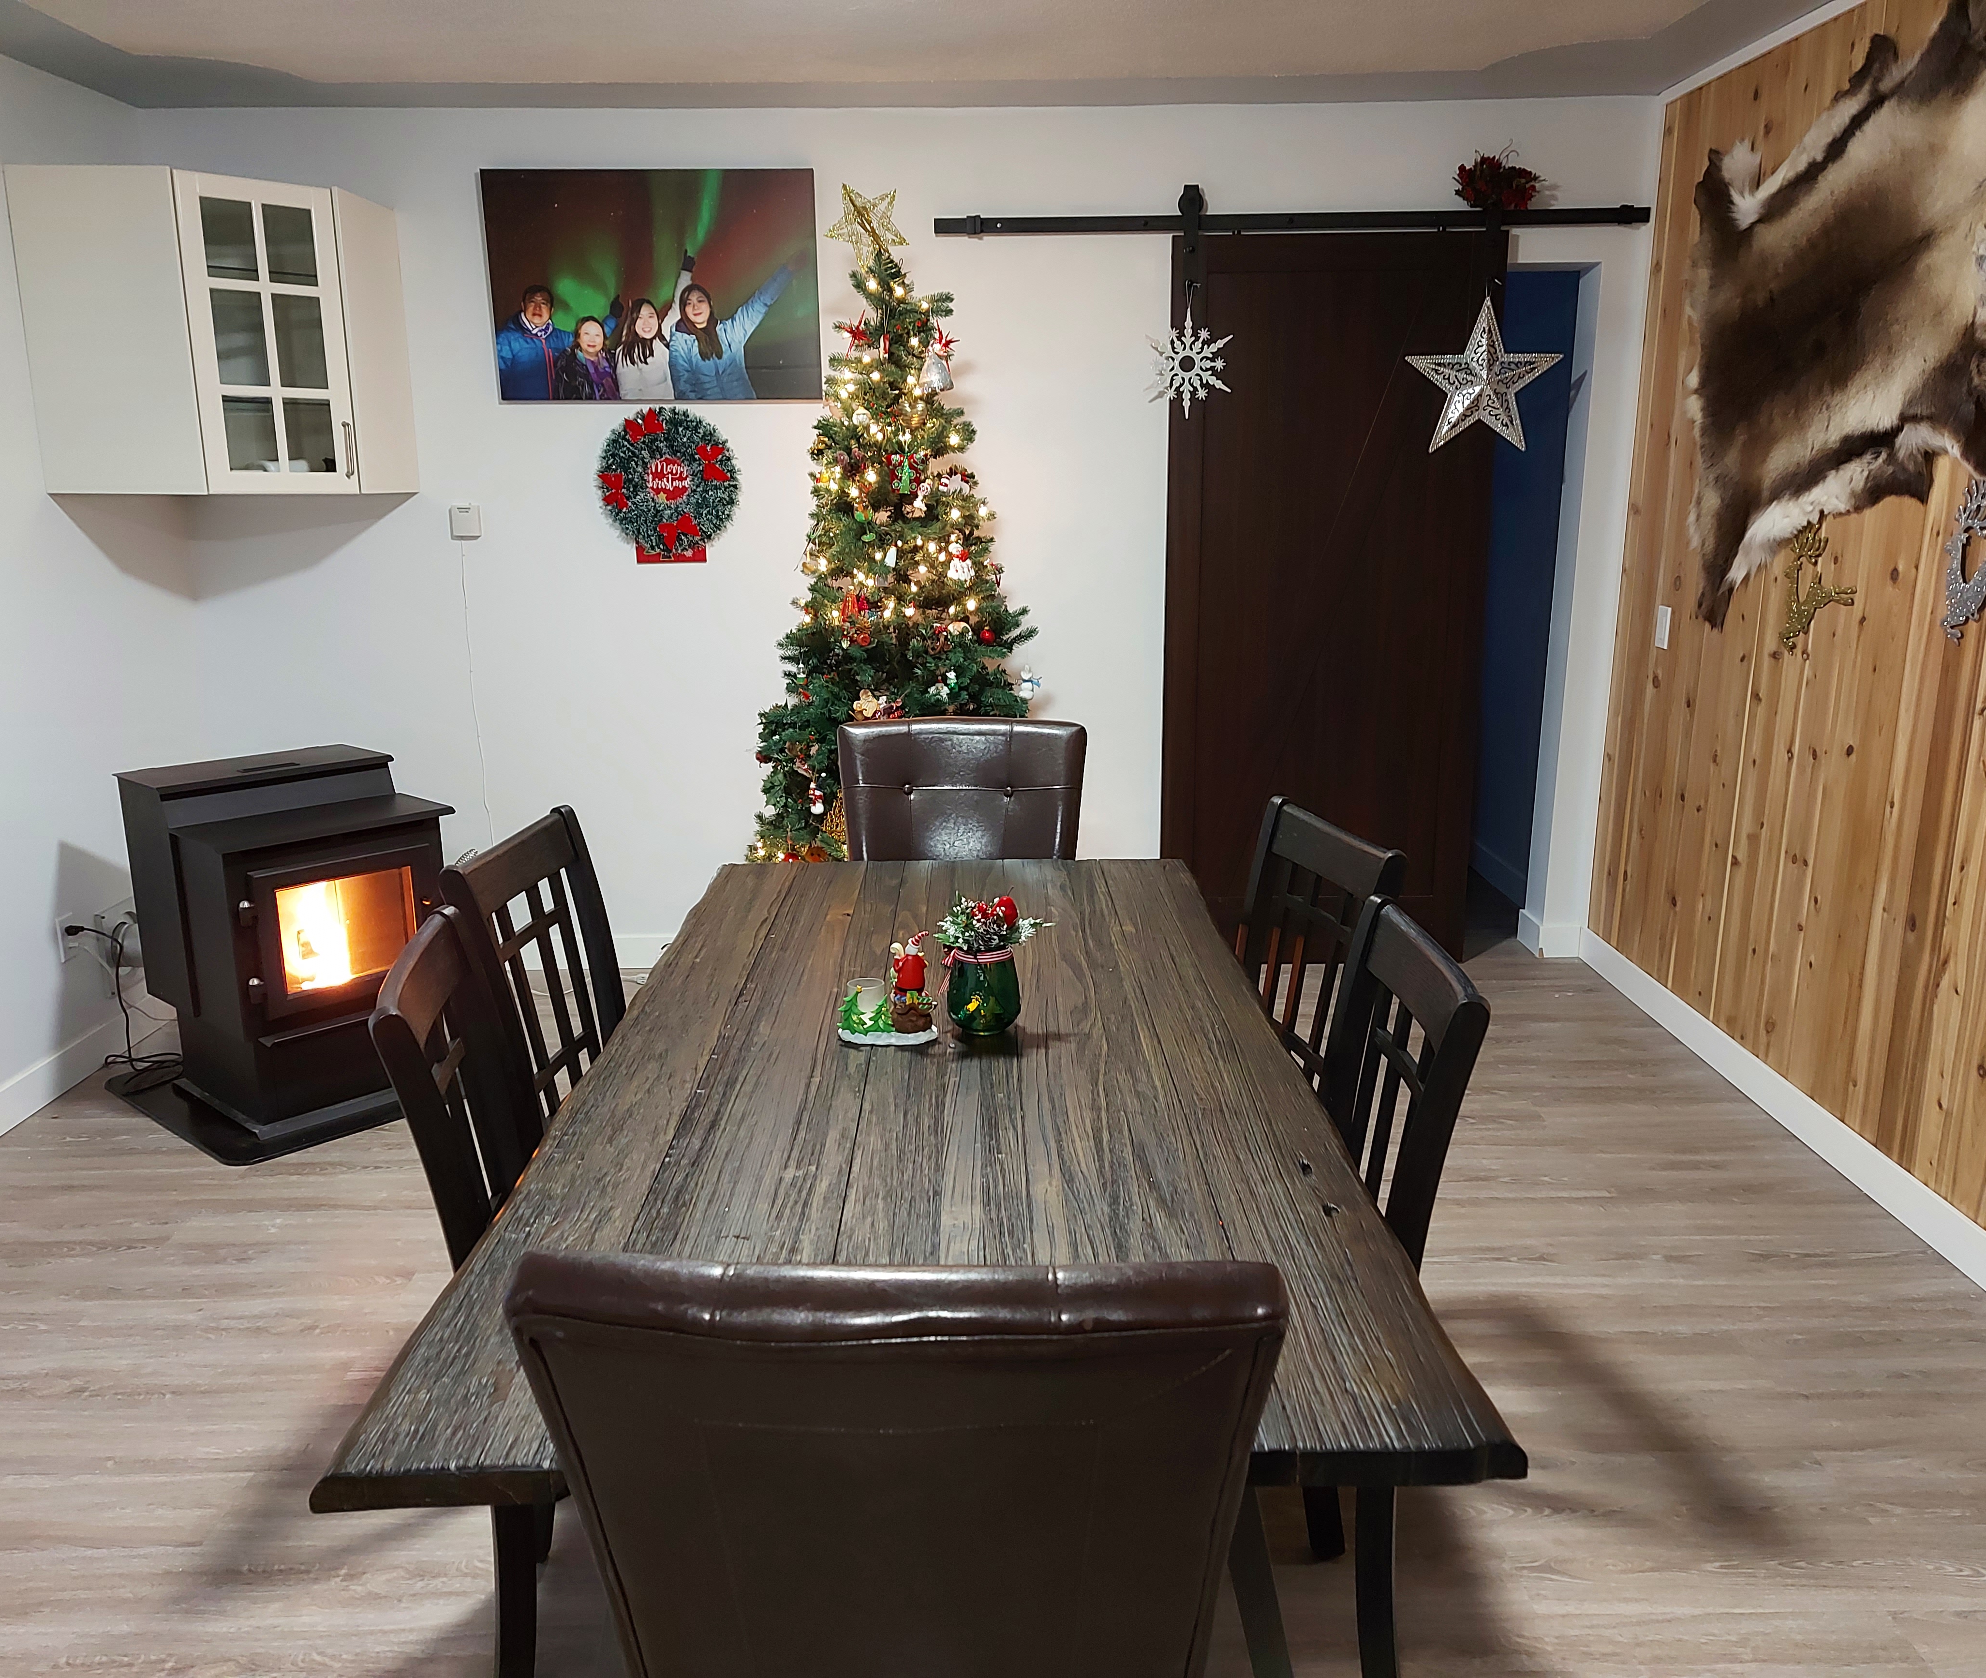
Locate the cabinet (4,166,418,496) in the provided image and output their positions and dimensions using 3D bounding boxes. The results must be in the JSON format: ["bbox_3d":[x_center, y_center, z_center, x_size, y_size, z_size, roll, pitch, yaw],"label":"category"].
[{"bbox_3d":[-2.084,-1.313,4.126,0.740,0.760,0.930,13,19,43],"label":"cabinet"}]

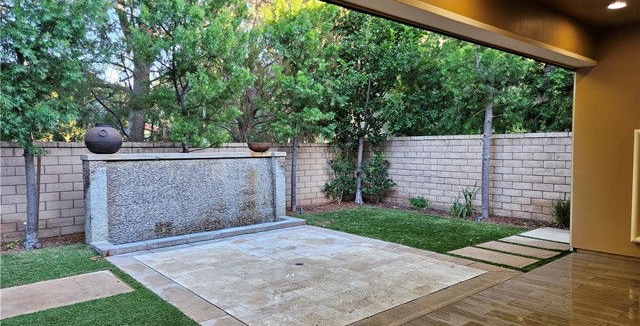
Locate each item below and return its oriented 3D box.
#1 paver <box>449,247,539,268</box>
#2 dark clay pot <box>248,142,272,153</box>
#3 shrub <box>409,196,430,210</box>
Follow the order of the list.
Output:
[{"bbox_3d":[2.389,1.324,5.894,0.588,0.050,1.040,-2,3,-40],"label":"paver"},{"bbox_3d":[-1.235,-0.317,8.697,0.506,0.213,0.506,0,2,0],"label":"dark clay pot"},{"bbox_3d":[2.502,0.948,10.691,0.430,0.360,0.470,0,2,0],"label":"shrub"}]

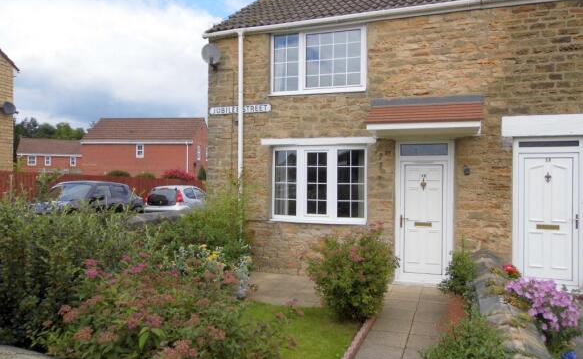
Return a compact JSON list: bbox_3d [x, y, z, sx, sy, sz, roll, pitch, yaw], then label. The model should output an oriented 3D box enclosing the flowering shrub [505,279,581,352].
[{"bbox_3d":[2.743,1.419,4.600,0.720,0.700,0.650,1,0,20],"label":"flowering shrub"}]

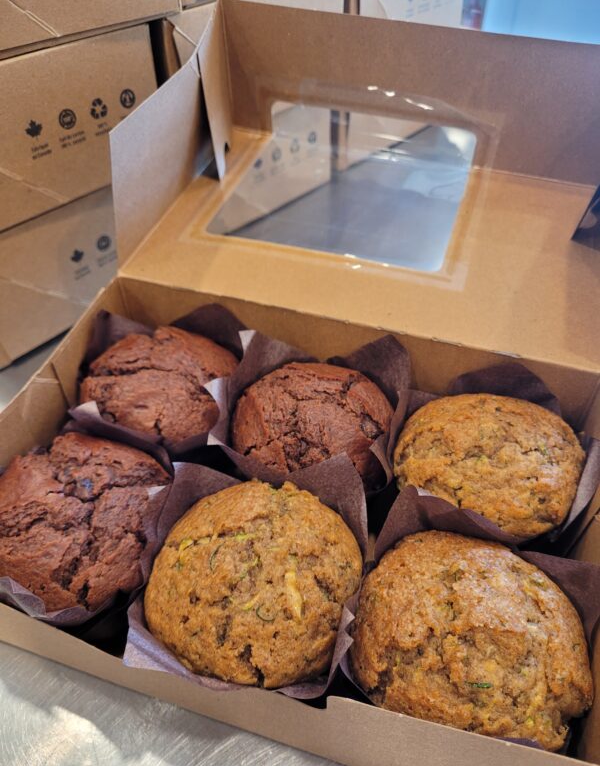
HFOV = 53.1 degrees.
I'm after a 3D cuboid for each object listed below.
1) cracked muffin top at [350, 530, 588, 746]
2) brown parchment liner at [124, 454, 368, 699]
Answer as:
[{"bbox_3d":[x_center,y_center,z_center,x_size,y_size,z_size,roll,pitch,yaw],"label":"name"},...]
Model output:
[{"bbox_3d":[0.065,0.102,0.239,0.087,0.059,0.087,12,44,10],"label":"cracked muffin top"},{"bbox_3d":[-0.018,0.087,0.261,0.095,0.070,0.104,12,44,10],"label":"brown parchment liner"}]

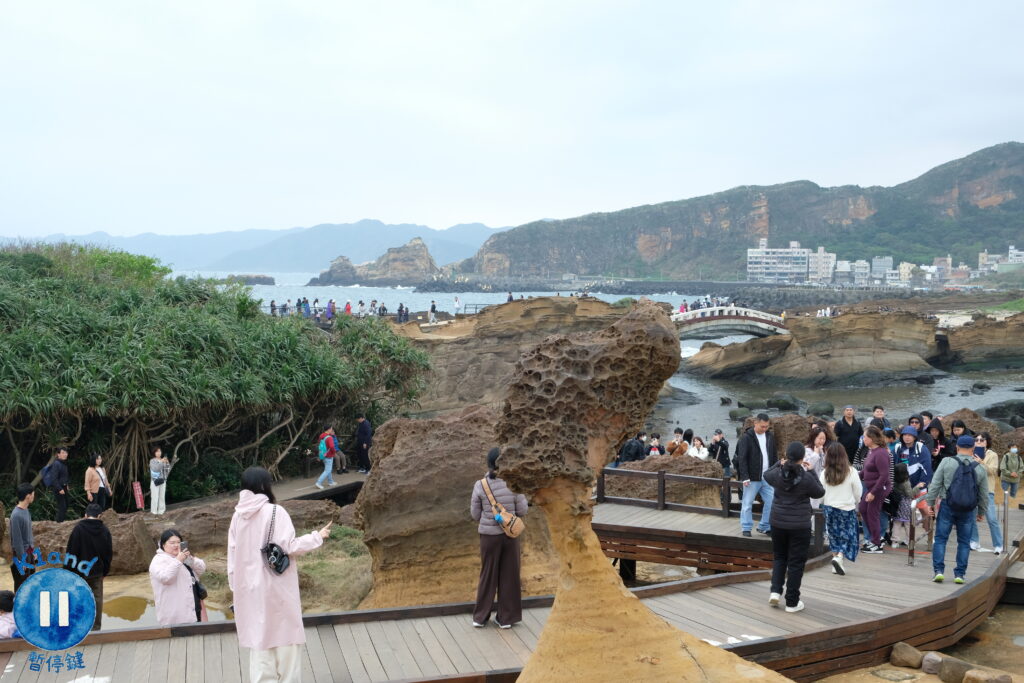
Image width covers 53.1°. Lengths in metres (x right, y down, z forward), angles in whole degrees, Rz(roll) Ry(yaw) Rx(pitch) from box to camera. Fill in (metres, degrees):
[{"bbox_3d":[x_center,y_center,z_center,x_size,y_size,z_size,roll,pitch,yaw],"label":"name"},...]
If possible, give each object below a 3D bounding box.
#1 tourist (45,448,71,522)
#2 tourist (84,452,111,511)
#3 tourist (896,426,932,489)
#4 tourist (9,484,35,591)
[{"bbox_3d":[-10.501,3.322,23.686,0.520,1.710,0.500,1,4,16],"label":"tourist"},{"bbox_3d":[-8.904,3.194,22.055,0.380,1.580,0.500,2,5,30],"label":"tourist"},{"bbox_3d":[5.620,2.005,14.357,0.540,1.640,0.420,2,5,29],"label":"tourist"},{"bbox_3d":[-5.846,2.542,12.205,0.290,1.720,0.420,-3,5,-41],"label":"tourist"}]

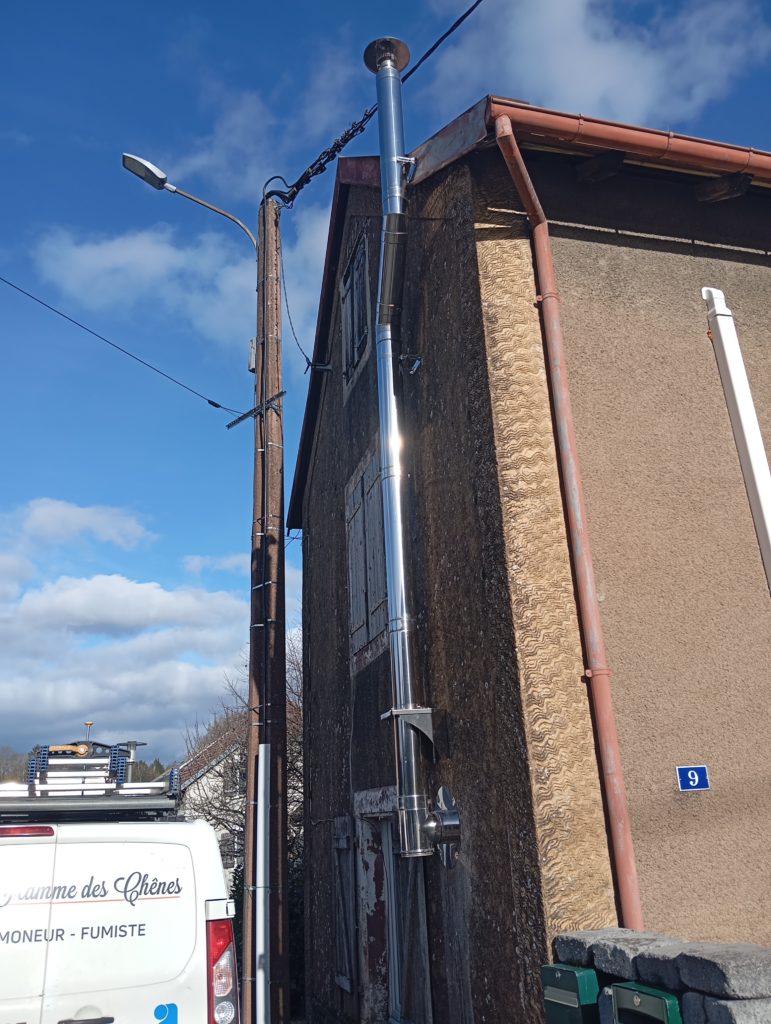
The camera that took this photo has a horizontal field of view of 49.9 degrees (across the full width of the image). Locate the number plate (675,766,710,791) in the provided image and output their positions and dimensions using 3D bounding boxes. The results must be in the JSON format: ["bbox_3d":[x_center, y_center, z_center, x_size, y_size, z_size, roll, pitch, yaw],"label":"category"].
[{"bbox_3d":[1.343,1.161,3.618,0.150,0.100,0.010,3,-21,-15],"label":"number plate"}]

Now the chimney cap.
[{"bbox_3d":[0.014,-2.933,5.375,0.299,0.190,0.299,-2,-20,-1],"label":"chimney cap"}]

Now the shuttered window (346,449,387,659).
[{"bbox_3d":[-0.148,0.341,6.353,0.100,1.400,1.030,3,-21,-15],"label":"shuttered window"}]

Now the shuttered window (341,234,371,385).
[{"bbox_3d":[-0.257,-1.694,7.191,0.100,1.140,0.930,3,-21,-15],"label":"shuttered window"}]

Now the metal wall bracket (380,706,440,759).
[{"bbox_3d":[0.144,1.211,4.535,0.280,0.260,0.250,3,-21,-15],"label":"metal wall bracket"}]

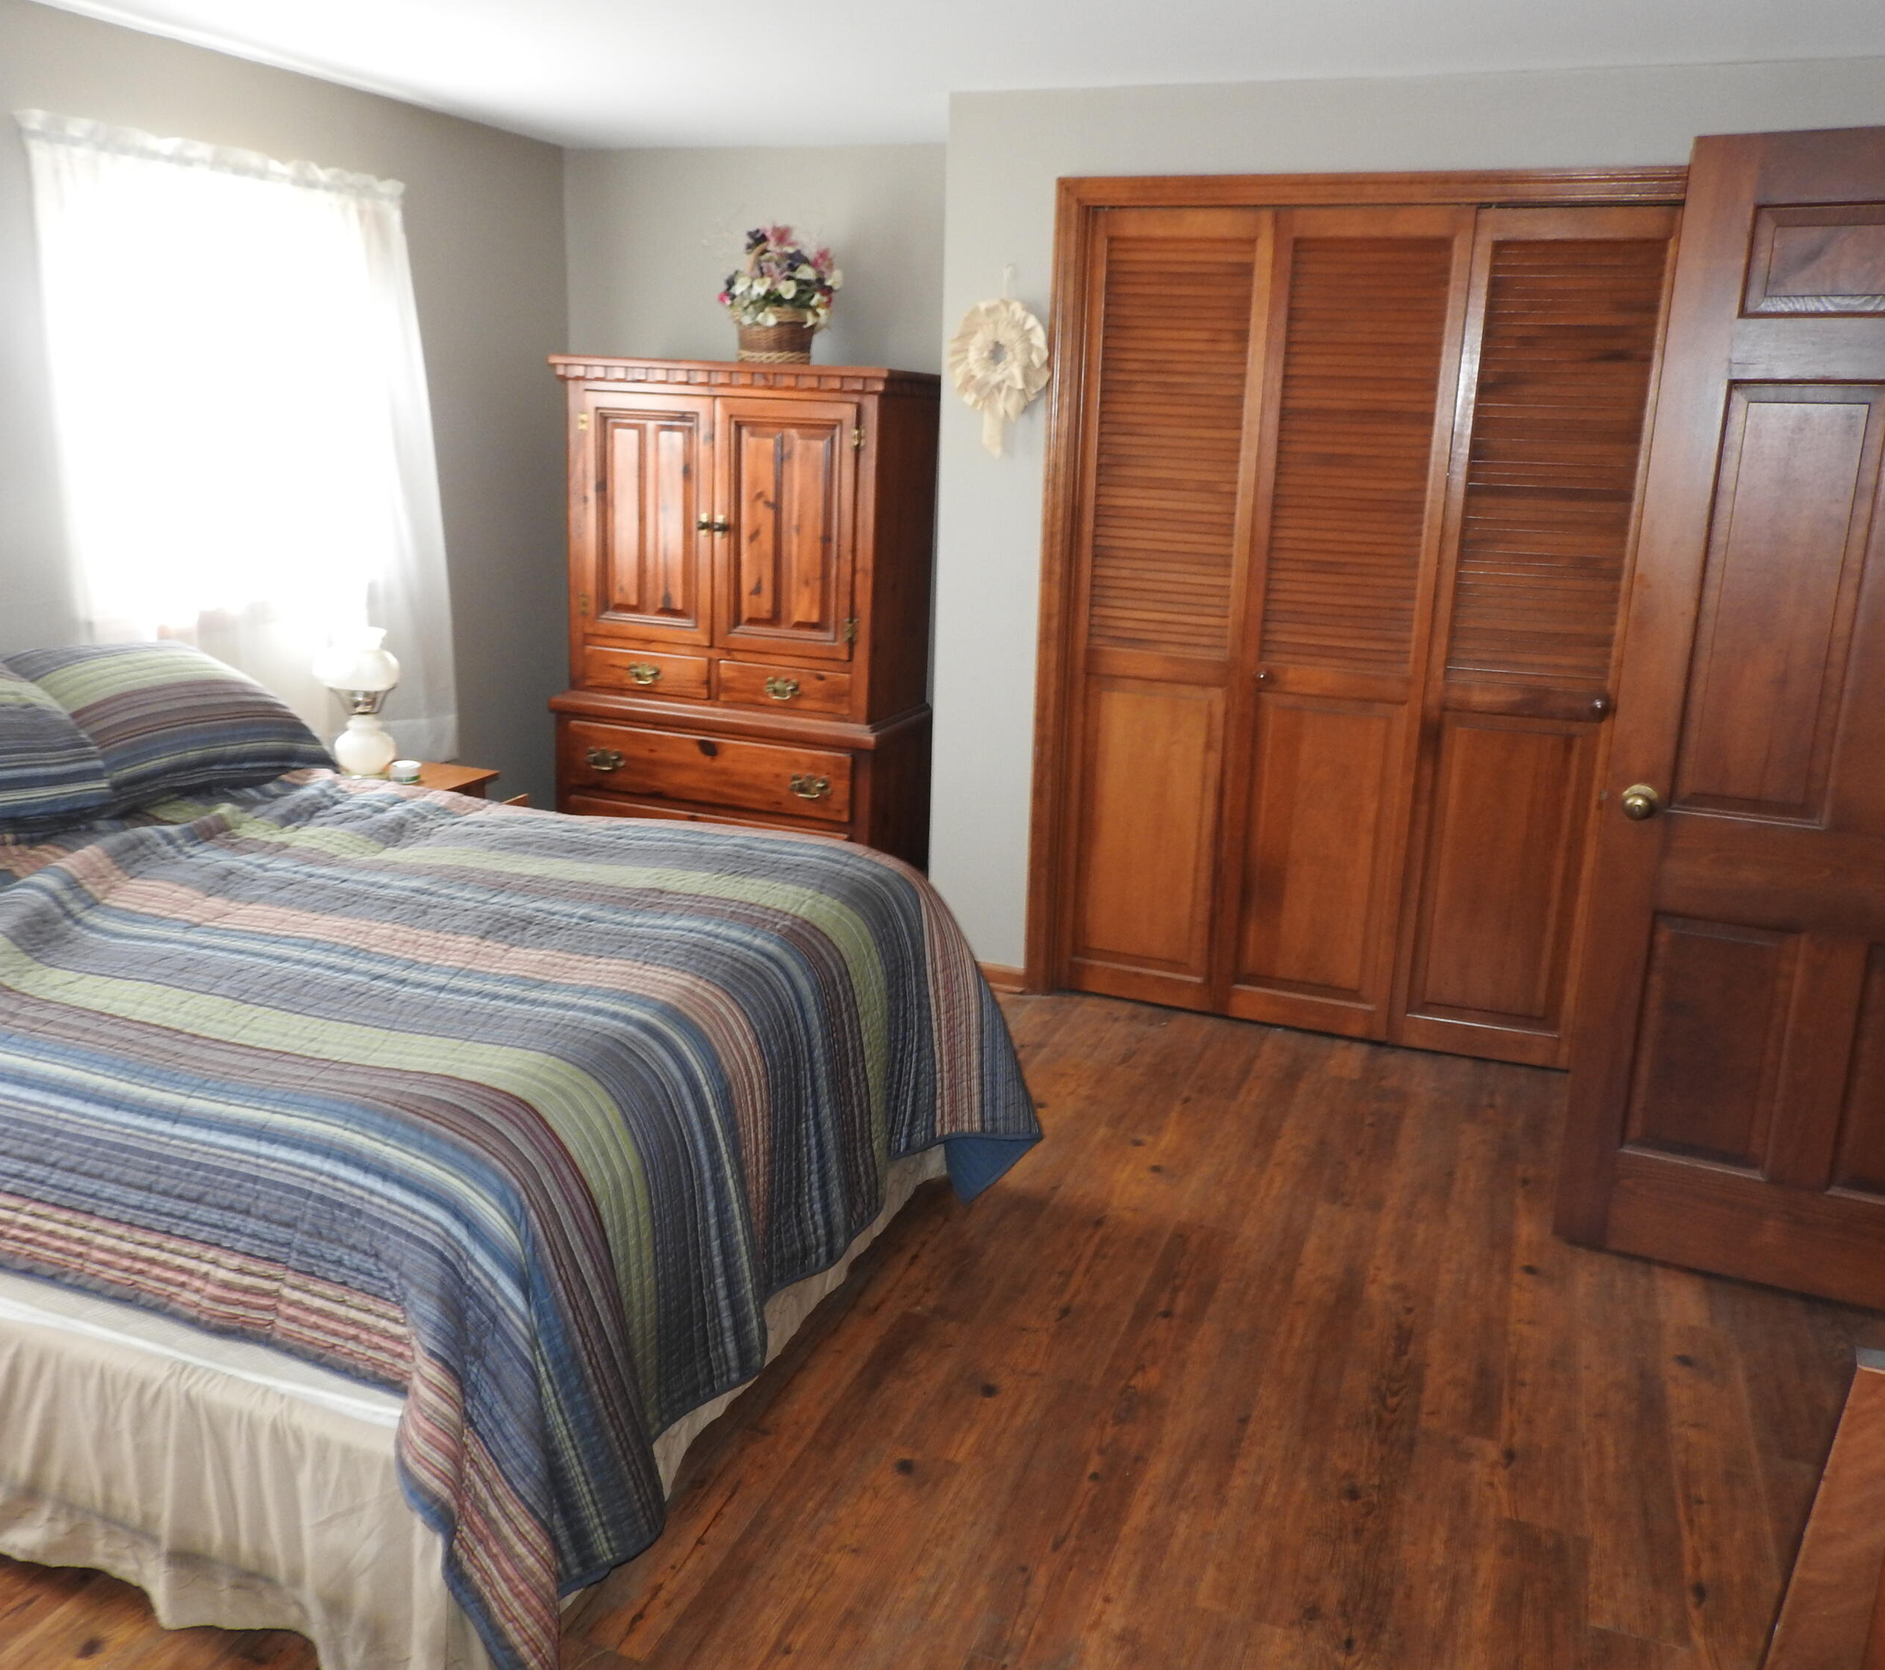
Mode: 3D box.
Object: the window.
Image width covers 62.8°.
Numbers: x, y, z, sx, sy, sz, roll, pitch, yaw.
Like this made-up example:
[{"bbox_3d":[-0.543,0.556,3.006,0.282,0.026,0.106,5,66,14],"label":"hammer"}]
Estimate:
[{"bbox_3d":[-1.639,-0.845,3.818,0.100,1.560,1.180,7,16,20],"label":"window"}]

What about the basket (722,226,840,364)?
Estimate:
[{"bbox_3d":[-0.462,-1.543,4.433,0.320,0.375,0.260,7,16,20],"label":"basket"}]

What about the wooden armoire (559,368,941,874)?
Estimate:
[{"bbox_3d":[-0.616,-0.577,4.789,1.100,1.670,0.470,7,16,20],"label":"wooden armoire"}]

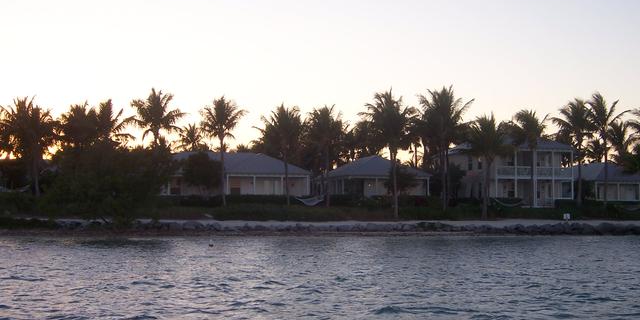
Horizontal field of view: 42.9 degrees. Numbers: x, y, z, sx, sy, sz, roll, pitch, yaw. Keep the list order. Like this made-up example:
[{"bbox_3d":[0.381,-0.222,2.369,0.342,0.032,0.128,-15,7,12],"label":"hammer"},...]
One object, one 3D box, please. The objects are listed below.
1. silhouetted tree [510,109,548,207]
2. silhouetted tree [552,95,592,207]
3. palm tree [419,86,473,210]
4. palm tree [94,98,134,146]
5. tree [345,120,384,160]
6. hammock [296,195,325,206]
[{"bbox_3d":[21.426,-0.051,83.000,3.979,9.999,3.979,0,-3,0],"label":"silhouetted tree"},{"bbox_3d":[26.073,-0.723,84.000,4.130,11.255,4.130,0,-3,0],"label":"silhouetted tree"},{"bbox_3d":[11.995,-1.112,77.139,5.200,11.780,5.000,0,-3,0],"label":"palm tree"},{"bbox_3d":[-21.715,-0.855,85.136,4.800,11.220,4.700,0,-3,0],"label":"palm tree"},{"bbox_3d":[5.525,0.372,101.000,4.966,10.553,4.966,0,-3,0],"label":"tree"},{"bbox_3d":[-0.921,3.952,78.901,3.000,1.110,1.100,0,-3,0],"label":"hammock"}]

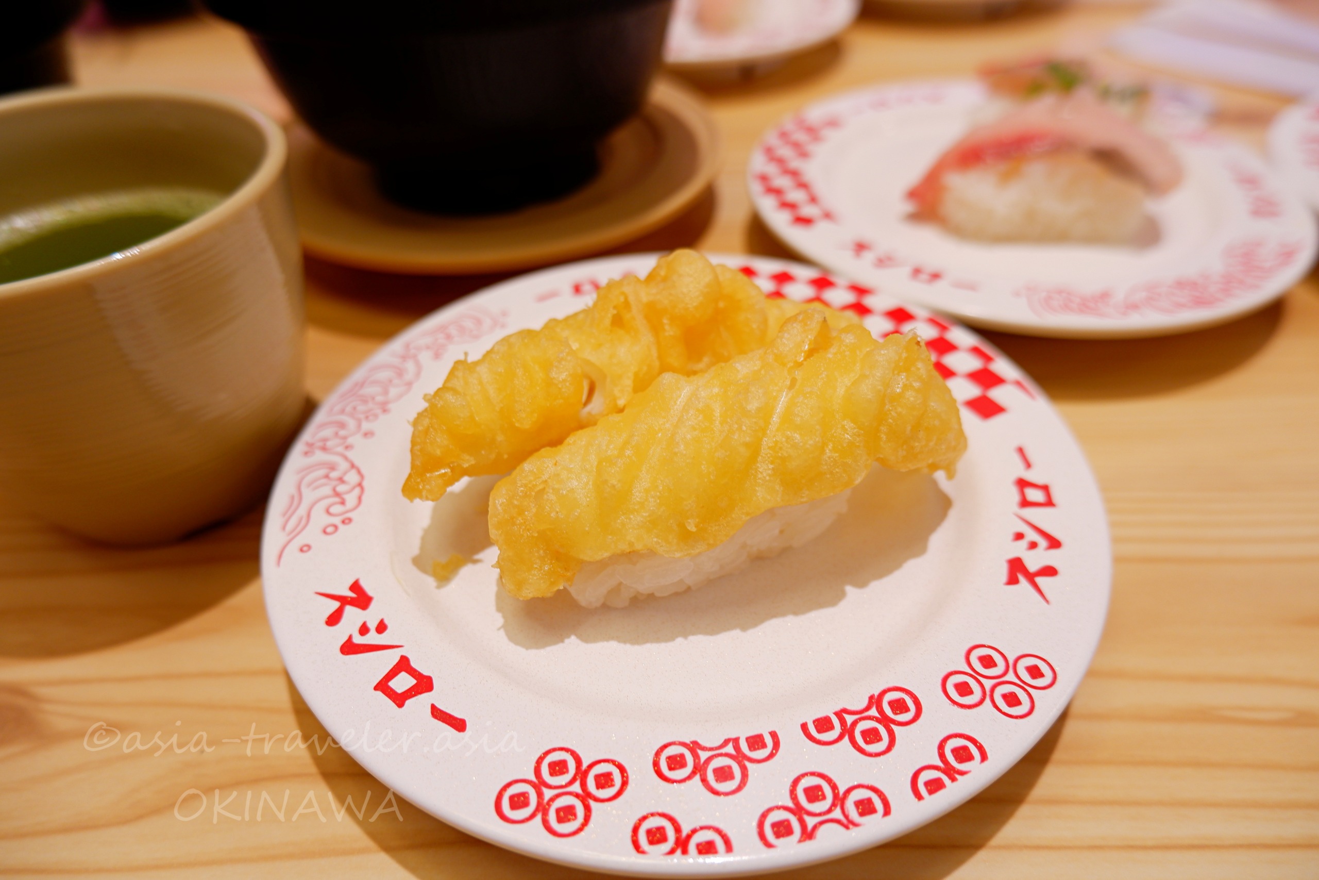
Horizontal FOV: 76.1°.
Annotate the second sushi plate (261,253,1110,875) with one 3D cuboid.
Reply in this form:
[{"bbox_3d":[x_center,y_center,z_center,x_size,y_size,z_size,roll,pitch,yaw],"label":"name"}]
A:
[{"bbox_3d":[0.004,0.011,0.166,0.150,0.021,0.150,-1,43,1],"label":"second sushi plate"}]

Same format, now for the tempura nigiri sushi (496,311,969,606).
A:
[{"bbox_3d":[0.013,0.003,0.146,0.088,0.034,0.034,-17,45,-16],"label":"tempura nigiri sushi"}]

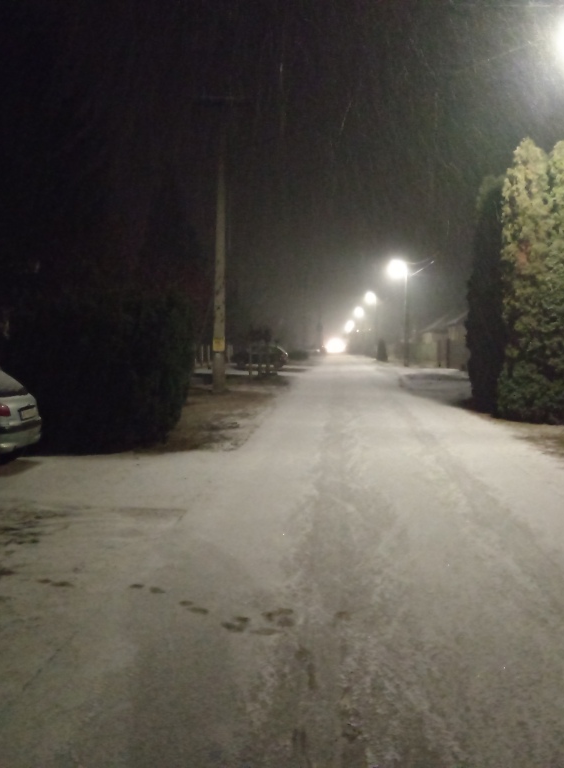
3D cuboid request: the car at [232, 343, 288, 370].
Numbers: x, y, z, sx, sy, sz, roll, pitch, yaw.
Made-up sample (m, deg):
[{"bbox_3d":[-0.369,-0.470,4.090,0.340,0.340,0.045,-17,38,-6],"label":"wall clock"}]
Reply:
[{"bbox_3d":[-1.506,-1.846,55.962,4.000,1.570,1.700,0,3,4],"label":"car"}]

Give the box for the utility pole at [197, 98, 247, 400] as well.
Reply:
[{"bbox_3d":[-2.150,-4.856,28.154,1.750,10.250,0.420,0,3,4],"label":"utility pole"}]

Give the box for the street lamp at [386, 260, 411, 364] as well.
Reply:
[{"bbox_3d":[9.111,-5.301,61.308,1.100,8.000,0.350,0,3,4],"label":"street lamp"}]

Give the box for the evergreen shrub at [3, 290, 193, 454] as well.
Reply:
[{"bbox_3d":[-2.937,-0.257,13.140,2.850,2.500,2.400,0,3,4],"label":"evergreen shrub"}]

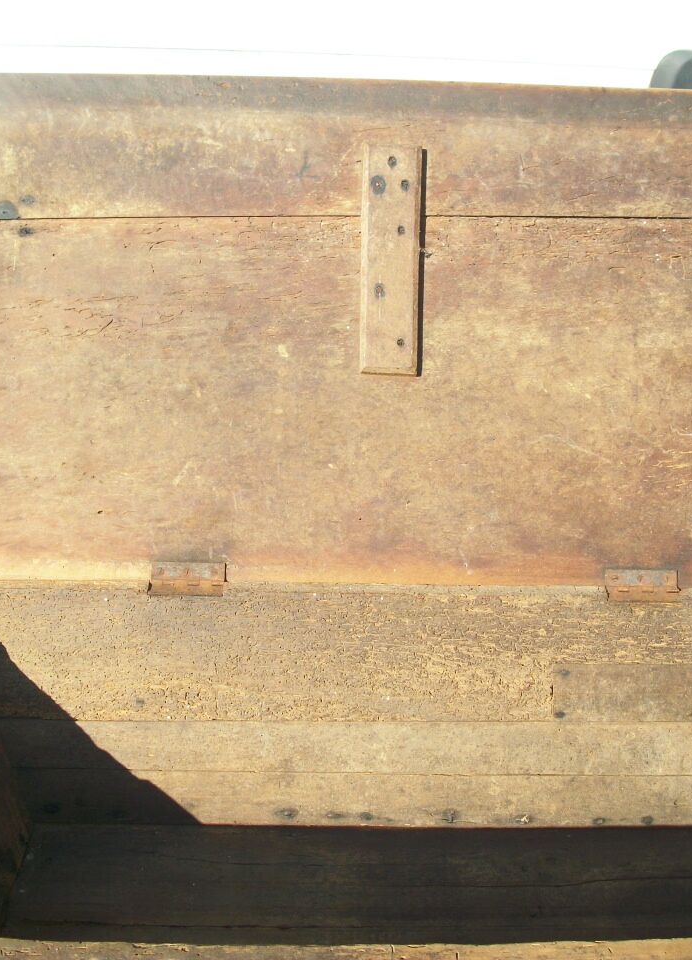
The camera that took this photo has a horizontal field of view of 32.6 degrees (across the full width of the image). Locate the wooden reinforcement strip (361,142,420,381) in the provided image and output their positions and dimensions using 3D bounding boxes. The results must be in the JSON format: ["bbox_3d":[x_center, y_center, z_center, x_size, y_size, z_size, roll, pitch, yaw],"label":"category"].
[{"bbox_3d":[0.046,-0.227,1.213,0.059,0.237,0.015,1,-4,-2],"label":"wooden reinforcement strip"}]

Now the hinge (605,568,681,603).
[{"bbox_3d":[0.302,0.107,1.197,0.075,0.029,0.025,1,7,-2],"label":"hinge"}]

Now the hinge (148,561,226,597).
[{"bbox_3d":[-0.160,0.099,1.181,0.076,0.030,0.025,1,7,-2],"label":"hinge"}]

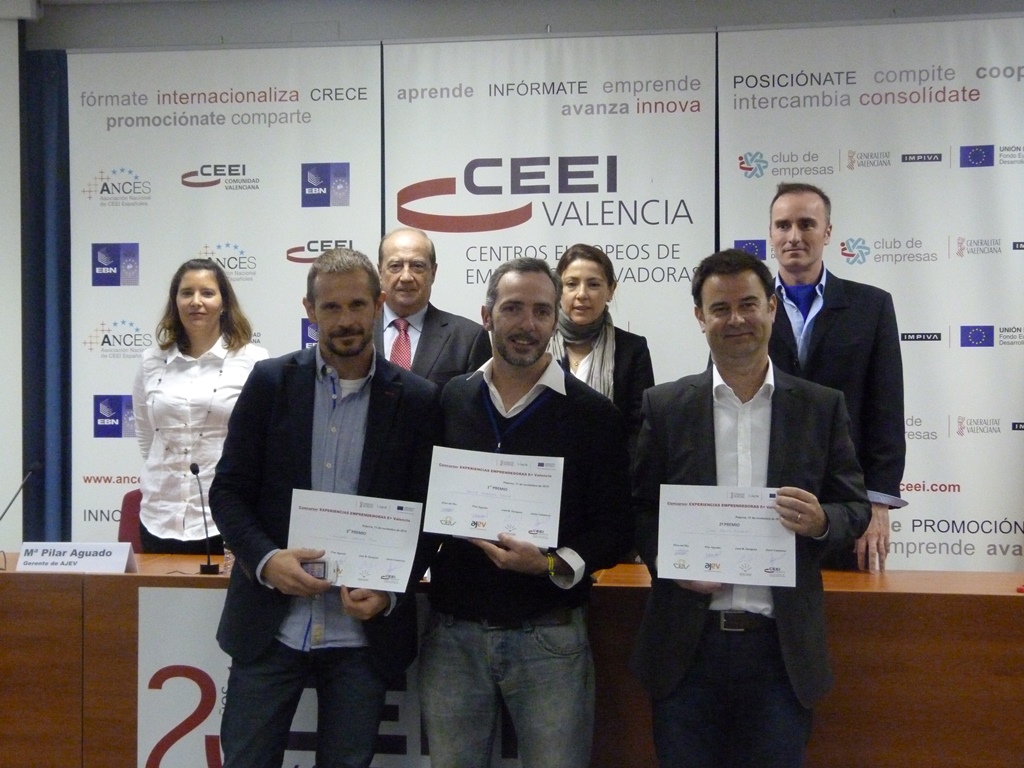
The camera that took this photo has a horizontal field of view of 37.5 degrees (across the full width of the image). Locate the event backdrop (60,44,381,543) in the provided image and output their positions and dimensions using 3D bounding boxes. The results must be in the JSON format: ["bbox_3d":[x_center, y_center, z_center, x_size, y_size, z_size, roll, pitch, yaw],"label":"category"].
[{"bbox_3d":[-1.074,-0.216,5.609,1.217,2.050,0.030,0,1,9],"label":"event backdrop"}]

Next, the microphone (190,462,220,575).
[{"bbox_3d":[-0.817,0.361,4.040,0.075,0.296,0.110,0,1,-11],"label":"microphone"}]

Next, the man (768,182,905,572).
[{"bbox_3d":[0.830,0.340,4.241,0.560,1.810,0.340,0,1,7],"label":"man"}]

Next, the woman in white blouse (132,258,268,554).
[{"bbox_3d":[-0.941,0.441,4.560,0.440,1.640,0.290,0,1,3],"label":"woman in white blouse"}]

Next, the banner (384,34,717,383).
[{"bbox_3d":[0.128,-0.210,5.410,1.200,2.050,0.030,0,1,9],"label":"banner"}]

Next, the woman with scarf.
[{"bbox_3d":[0.214,0.421,4.380,0.430,1.650,0.290,0,1,3],"label":"woman with scarf"}]

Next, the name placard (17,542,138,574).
[{"bbox_3d":[-1.164,0.465,4.040,0.295,0.080,0.080,0,1,5],"label":"name placard"}]

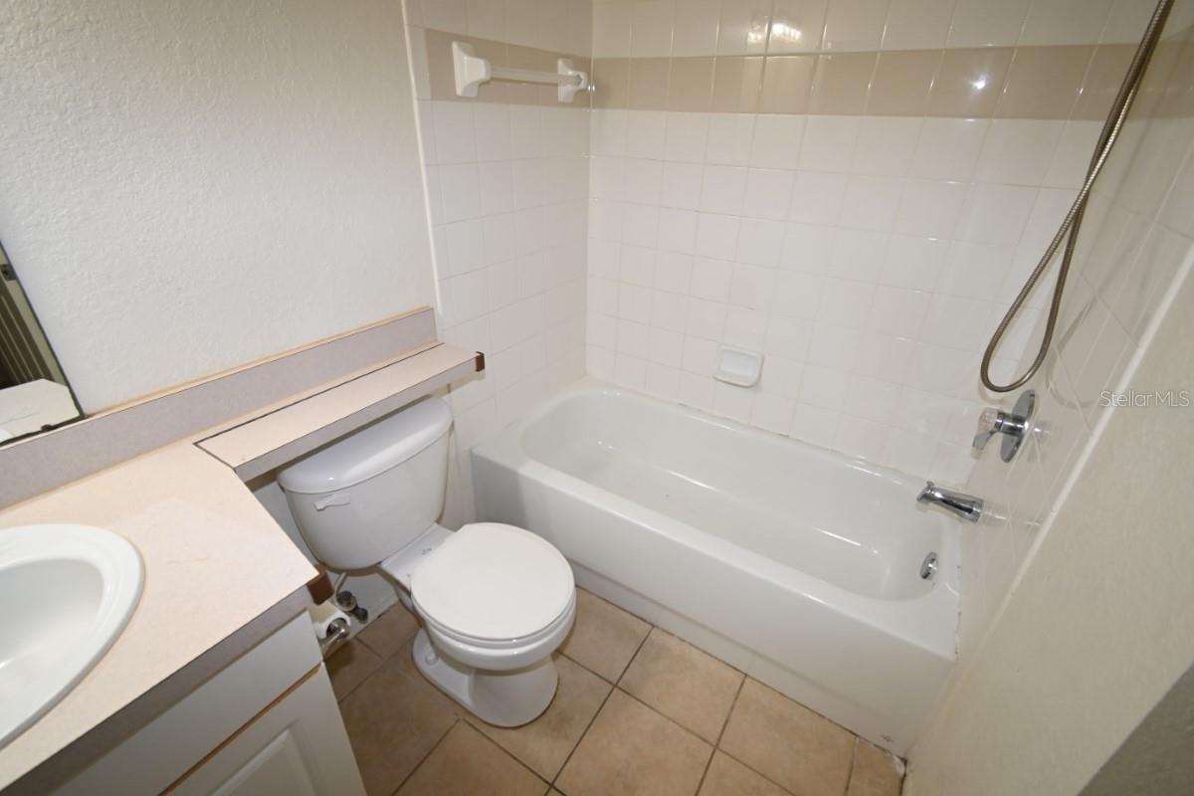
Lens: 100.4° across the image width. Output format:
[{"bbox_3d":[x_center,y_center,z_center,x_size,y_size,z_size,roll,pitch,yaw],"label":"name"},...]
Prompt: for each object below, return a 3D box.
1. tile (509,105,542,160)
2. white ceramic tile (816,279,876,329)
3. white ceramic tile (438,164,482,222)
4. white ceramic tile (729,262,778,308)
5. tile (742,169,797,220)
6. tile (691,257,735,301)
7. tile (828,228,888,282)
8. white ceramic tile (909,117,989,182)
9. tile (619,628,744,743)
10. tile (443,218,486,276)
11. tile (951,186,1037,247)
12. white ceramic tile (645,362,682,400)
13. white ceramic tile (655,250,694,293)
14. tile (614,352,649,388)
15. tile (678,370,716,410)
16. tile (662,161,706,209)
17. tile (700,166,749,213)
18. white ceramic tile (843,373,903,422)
[{"bbox_3d":[-0.224,-0.851,1.600,0.010,0.152,0.153,18,32,28],"label":"tile"},{"bbox_3d":[0.835,-0.321,1.675,0.153,0.153,0.010,17,33,26],"label":"white ceramic tile"},{"bbox_3d":[-0.387,-0.578,1.417,0.010,0.152,0.152,17,32,26],"label":"white ceramic tile"},{"bbox_3d":[0.558,-0.398,1.786,0.152,0.152,0.010,17,32,26],"label":"white ceramic tile"},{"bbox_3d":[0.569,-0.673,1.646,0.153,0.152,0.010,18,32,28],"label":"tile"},{"bbox_3d":[0.434,-0.448,1.877,0.153,0.153,0.010,17,33,26],"label":"tile"},{"bbox_3d":[0.826,-0.452,1.582,0.152,0.152,0.009,18,32,27],"label":"tile"},{"bbox_3d":[0.966,-0.680,1.365,0.152,0.152,0.009,18,32,27],"label":"white ceramic tile"},{"bbox_3d":[0.246,0.829,1.456,0.300,0.010,0.231,18,32,28],"label":"tile"},{"bbox_3d":[-0.396,-0.451,1.504,0.009,0.152,0.152,18,32,27],"label":"tile"},{"bbox_3d":[1.088,-0.503,1.361,0.152,0.152,0.008,18,32,27],"label":"tile"},{"bbox_3d":[0.282,-0.079,2.152,0.152,0.152,0.009,18,32,27],"label":"white ceramic tile"},{"bbox_3d":[0.300,-0.491,1.945,0.153,0.153,0.010,17,33,26],"label":"white ceramic tile"},{"bbox_3d":[0.155,-0.124,2.239,0.153,0.153,0.010,17,33,26],"label":"tile"},{"bbox_3d":[0.413,-0.035,2.073,0.152,0.152,0.010,17,32,26],"label":"tile"},{"bbox_3d":[0.305,-0.757,1.780,0.152,0.152,0.008,18,32,27],"label":"tile"},{"bbox_3d":[0.435,-0.714,1.710,0.152,0.152,0.008,18,32,27],"label":"tile"},{"bbox_3d":[0.941,-0.001,1.718,0.153,0.152,0.010,18,32,28],"label":"white ceramic tile"}]

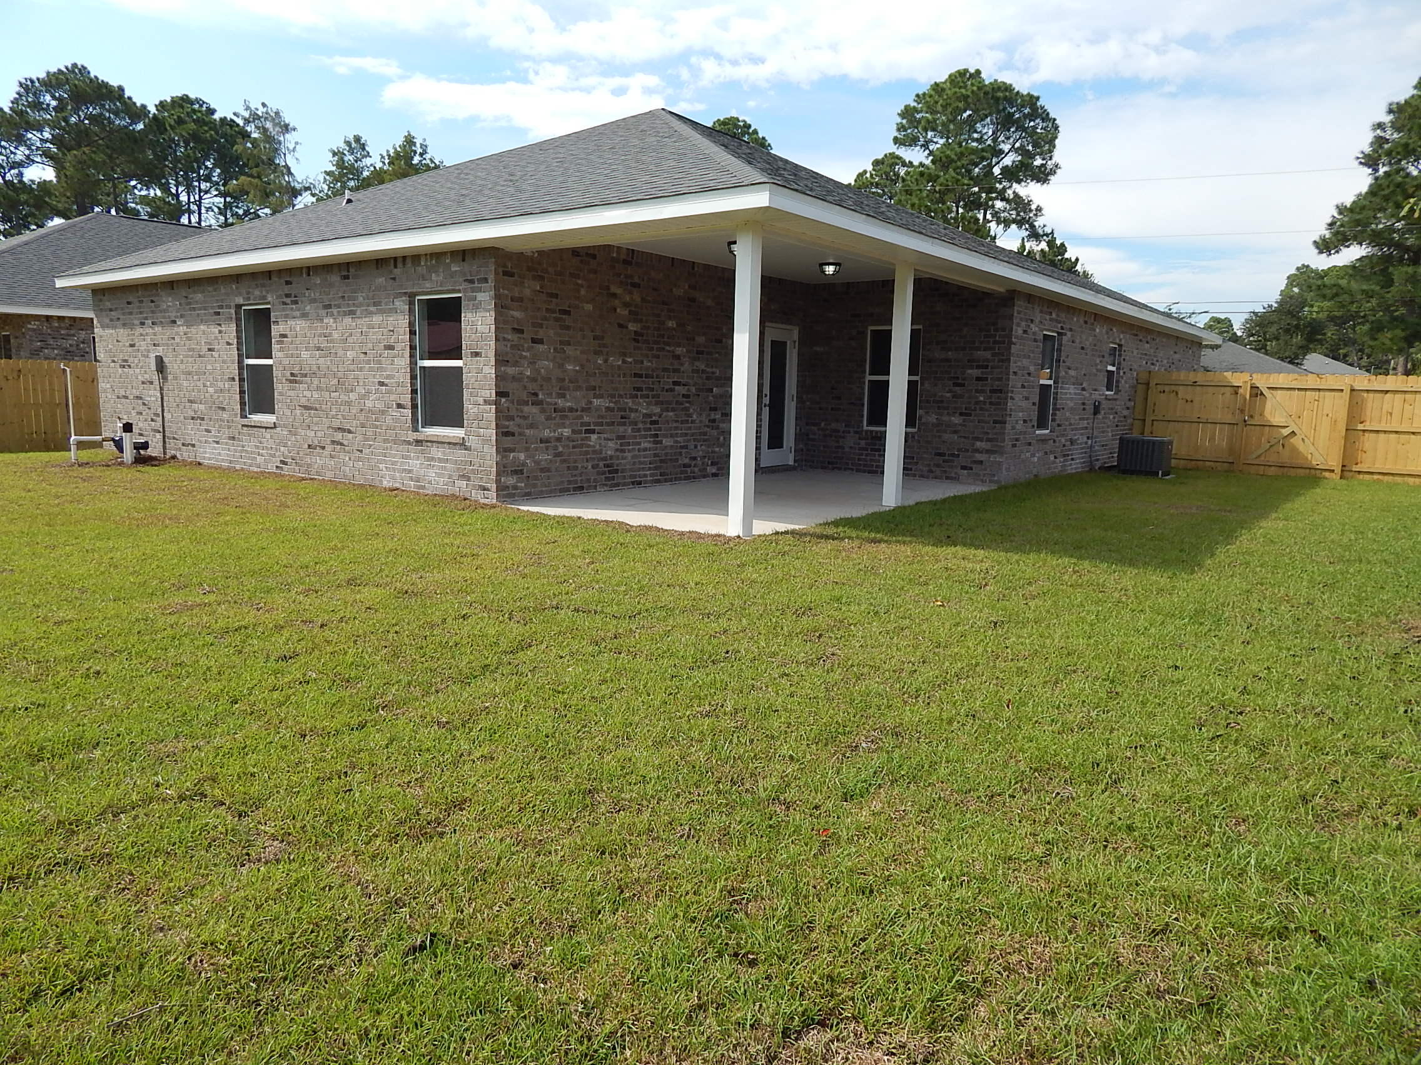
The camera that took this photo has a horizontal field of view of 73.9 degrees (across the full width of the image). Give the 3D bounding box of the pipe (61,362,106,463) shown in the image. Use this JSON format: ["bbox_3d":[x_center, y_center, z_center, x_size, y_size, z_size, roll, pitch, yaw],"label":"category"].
[{"bbox_3d":[-9.067,-1.726,13.629,0.540,1.420,0.100,-5,11,-35],"label":"pipe"}]

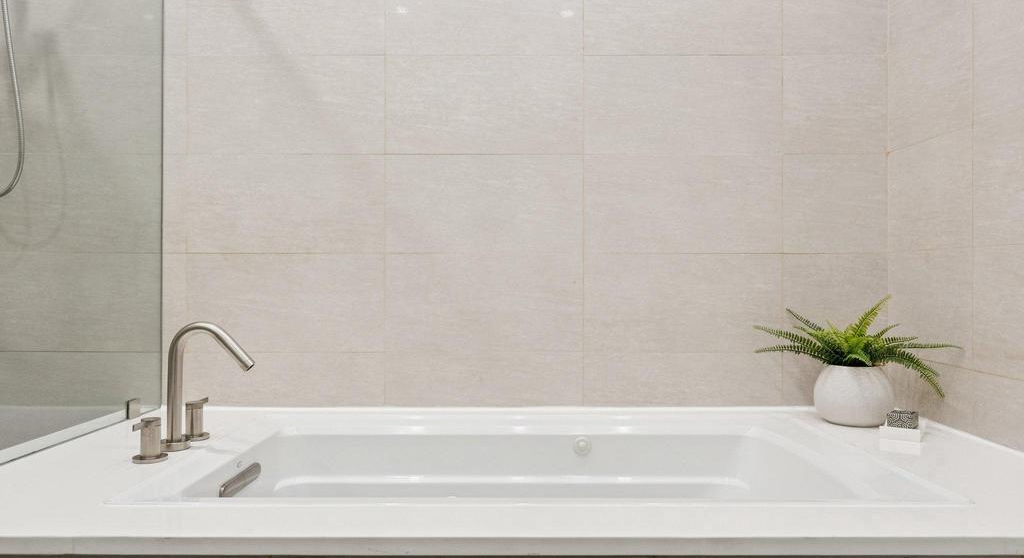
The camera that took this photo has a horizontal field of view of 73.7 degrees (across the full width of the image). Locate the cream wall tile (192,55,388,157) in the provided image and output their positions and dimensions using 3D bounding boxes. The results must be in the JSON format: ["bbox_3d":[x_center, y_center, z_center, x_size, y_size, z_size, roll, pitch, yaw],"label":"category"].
[{"bbox_3d":[-0.693,-0.533,2.099,0.607,0.302,0.010,0,0,0],"label":"cream wall tile"}]

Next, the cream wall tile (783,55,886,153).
[{"bbox_3d":[0.990,-0.533,2.099,0.322,0.302,0.010,0,0,0],"label":"cream wall tile"}]

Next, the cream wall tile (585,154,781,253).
[{"bbox_3d":[0.524,-0.229,2.099,0.605,0.302,0.010,0,0,0],"label":"cream wall tile"}]

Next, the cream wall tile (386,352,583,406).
[{"bbox_3d":[-0.085,0.308,2.100,0.608,0.166,0.010,0,0,0],"label":"cream wall tile"}]

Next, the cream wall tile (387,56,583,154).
[{"bbox_3d":[-0.085,-0.534,2.100,0.608,0.303,0.010,0,0,0],"label":"cream wall tile"}]

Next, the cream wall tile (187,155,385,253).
[{"bbox_3d":[-0.693,-0.231,2.100,0.606,0.303,0.010,0,0,0],"label":"cream wall tile"}]

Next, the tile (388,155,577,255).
[{"bbox_3d":[-0.084,-0.229,2.099,0.606,0.302,0.010,0,0,0],"label":"tile"}]

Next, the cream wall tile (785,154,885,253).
[{"bbox_3d":[0.990,-0.229,2.099,0.322,0.302,0.010,0,0,0],"label":"cream wall tile"}]

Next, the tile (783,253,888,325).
[{"bbox_3d":[0.990,0.073,2.100,0.322,0.302,0.010,0,0,0],"label":"tile"}]

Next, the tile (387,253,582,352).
[{"bbox_3d":[-0.084,0.074,2.099,0.606,0.302,0.010,0,0,0],"label":"tile"}]

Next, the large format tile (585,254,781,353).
[{"bbox_3d":[0.524,0.073,2.100,0.609,0.302,0.010,0,0,0],"label":"large format tile"}]

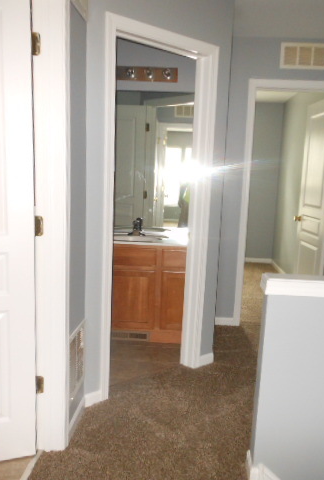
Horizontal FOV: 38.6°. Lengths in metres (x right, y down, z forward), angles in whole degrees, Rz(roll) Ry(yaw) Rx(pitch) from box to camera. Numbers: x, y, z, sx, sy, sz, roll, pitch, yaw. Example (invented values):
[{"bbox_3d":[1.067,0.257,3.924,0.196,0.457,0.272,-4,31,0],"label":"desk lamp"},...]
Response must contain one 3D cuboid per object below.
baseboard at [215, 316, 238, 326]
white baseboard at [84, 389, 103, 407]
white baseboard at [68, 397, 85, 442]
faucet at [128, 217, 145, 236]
[{"bbox_3d":[0.545,0.726,4.093,0.215,0.078,0.014,3,9,4],"label":"baseboard"},{"bbox_3d":[-0.396,0.915,2.667,0.108,0.080,0.014,-6,12,-41],"label":"white baseboard"},{"bbox_3d":[-0.441,0.946,2.457,0.014,0.082,0.355,3,9,4],"label":"white baseboard"},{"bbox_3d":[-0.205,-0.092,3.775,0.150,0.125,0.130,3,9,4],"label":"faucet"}]

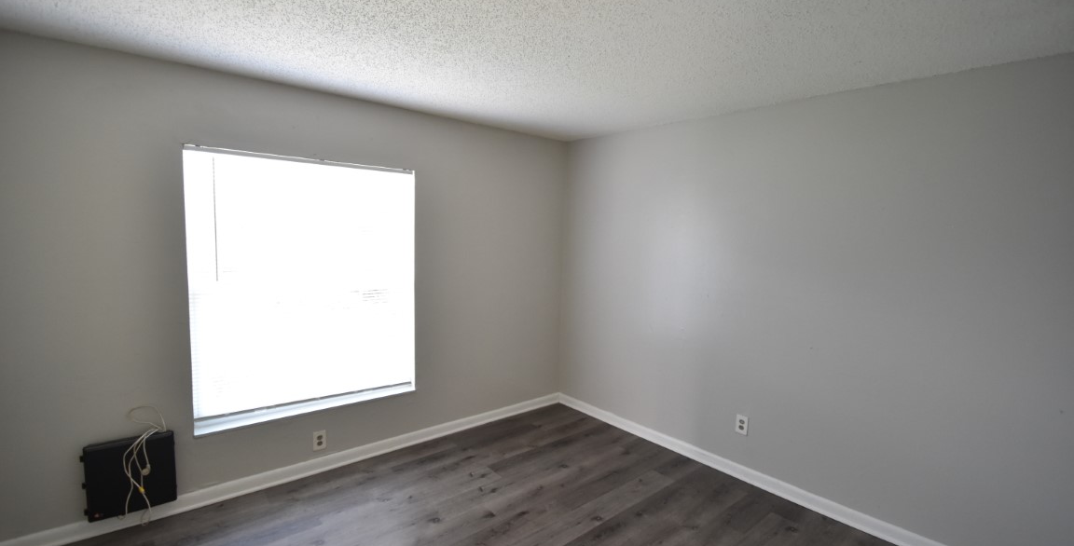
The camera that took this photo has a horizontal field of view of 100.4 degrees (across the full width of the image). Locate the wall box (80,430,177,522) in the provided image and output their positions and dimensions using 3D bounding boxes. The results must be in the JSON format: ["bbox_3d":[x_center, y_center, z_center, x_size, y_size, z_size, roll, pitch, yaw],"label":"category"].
[{"bbox_3d":[-2.065,1.030,2.268,0.370,0.370,0.080,-3,7,-40],"label":"wall box"}]

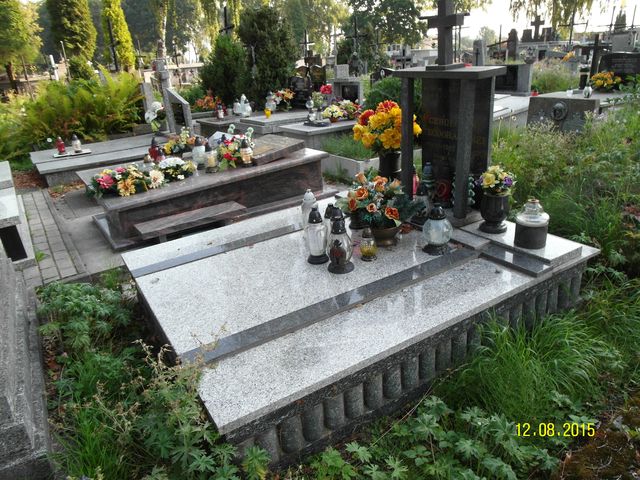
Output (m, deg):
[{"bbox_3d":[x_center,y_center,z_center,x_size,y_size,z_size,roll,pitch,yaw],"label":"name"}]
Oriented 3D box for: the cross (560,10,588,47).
[{"bbox_3d":[8.604,-7.150,15.000,0.150,1.200,0.920,-18,26,-31],"label":"cross"}]

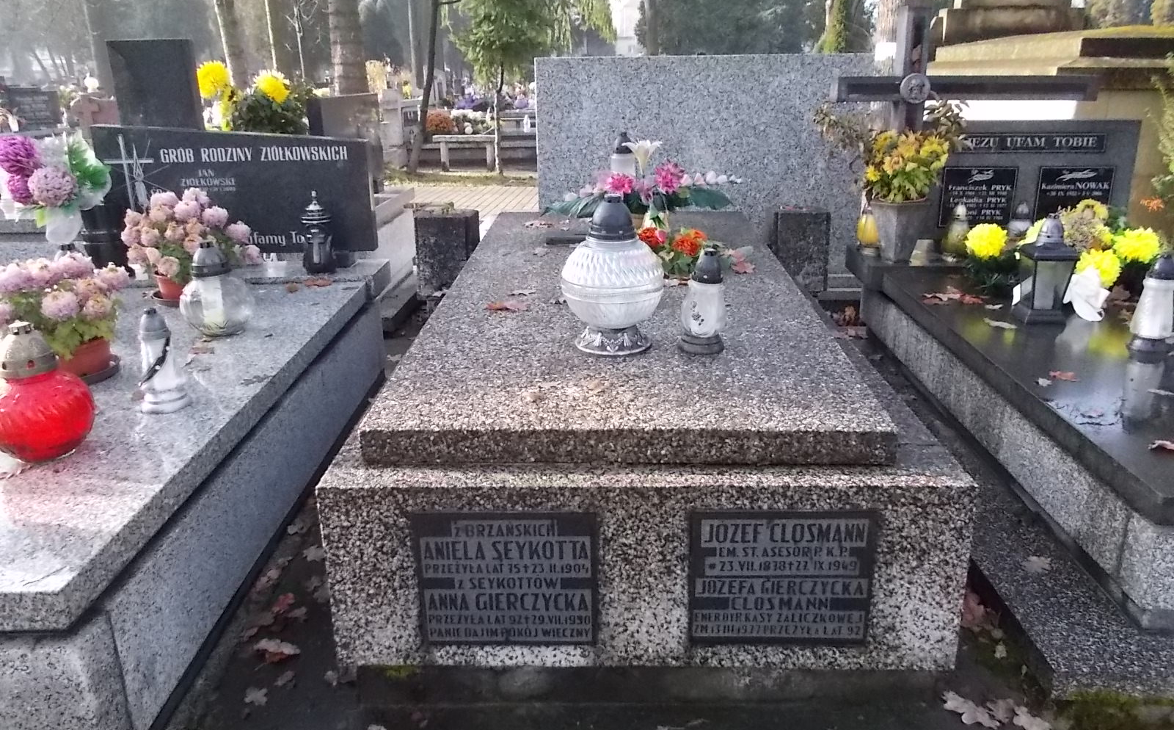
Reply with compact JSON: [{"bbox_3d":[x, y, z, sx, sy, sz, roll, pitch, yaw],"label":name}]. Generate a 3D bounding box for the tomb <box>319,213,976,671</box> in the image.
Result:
[{"bbox_3d":[0.126,-0.029,2.514,1.090,0.425,2.147,0,20,2],"label":"tomb"}]

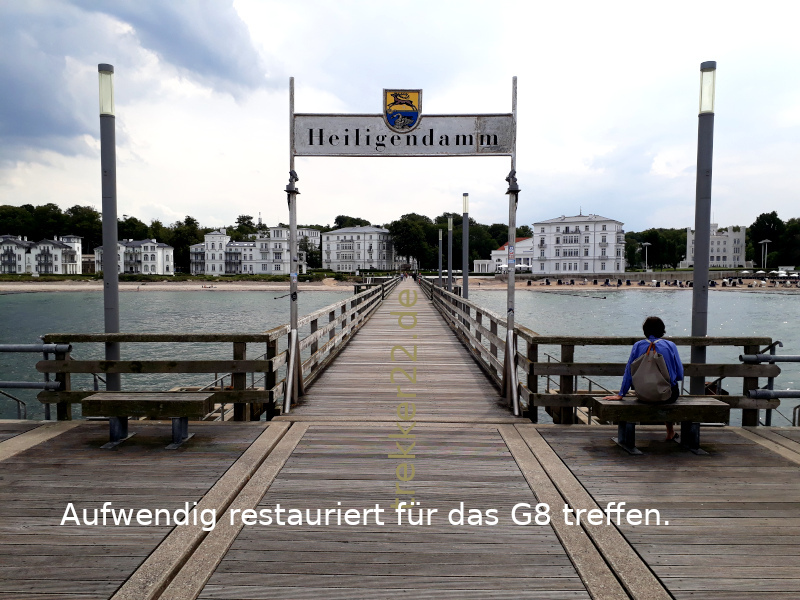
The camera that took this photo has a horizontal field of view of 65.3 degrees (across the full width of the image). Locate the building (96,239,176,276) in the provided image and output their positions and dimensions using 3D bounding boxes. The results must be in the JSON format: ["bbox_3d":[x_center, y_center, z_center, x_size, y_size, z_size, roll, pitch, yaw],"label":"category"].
[{"bbox_3d":[-89.946,-14.672,210.550,23.000,12.200,12.500,0,3,-5],"label":"building"}]

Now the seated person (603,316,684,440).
[{"bbox_3d":[2.338,0.788,6.100,0.750,1.260,0.700,0,3,1],"label":"seated person"}]

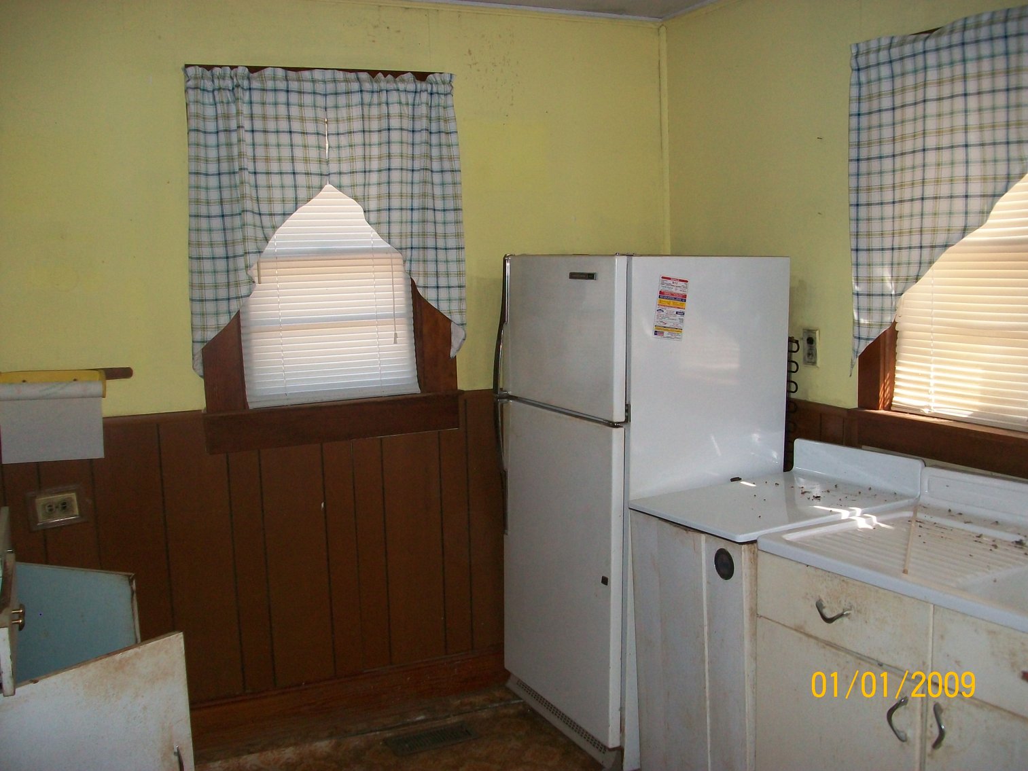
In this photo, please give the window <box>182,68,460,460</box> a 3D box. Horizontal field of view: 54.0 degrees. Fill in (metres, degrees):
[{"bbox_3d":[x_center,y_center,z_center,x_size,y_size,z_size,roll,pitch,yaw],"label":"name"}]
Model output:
[{"bbox_3d":[-0.623,-0.436,3.473,0.906,1.262,0.110,-4,6,-23],"label":"window"}]

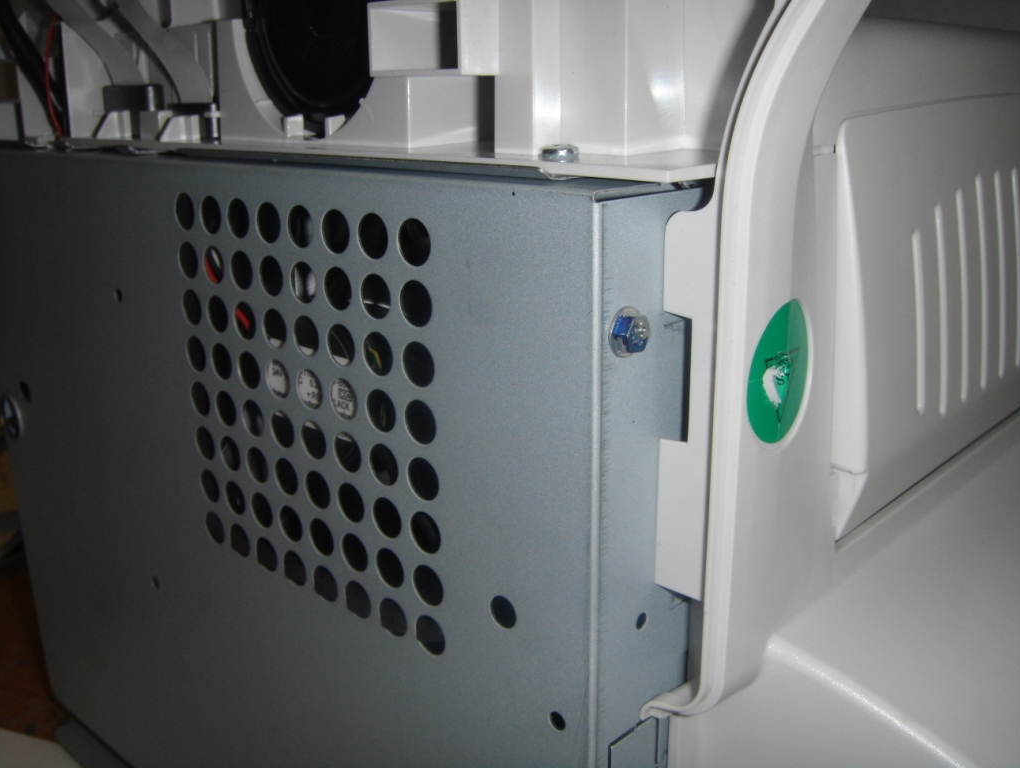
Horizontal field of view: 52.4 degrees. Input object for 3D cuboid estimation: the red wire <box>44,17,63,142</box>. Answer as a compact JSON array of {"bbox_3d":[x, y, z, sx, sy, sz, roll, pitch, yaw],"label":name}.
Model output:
[{"bbox_3d":[-0.127,-0.086,0.289,0.006,0.033,0.004,14,22,41],"label":"red wire"}]

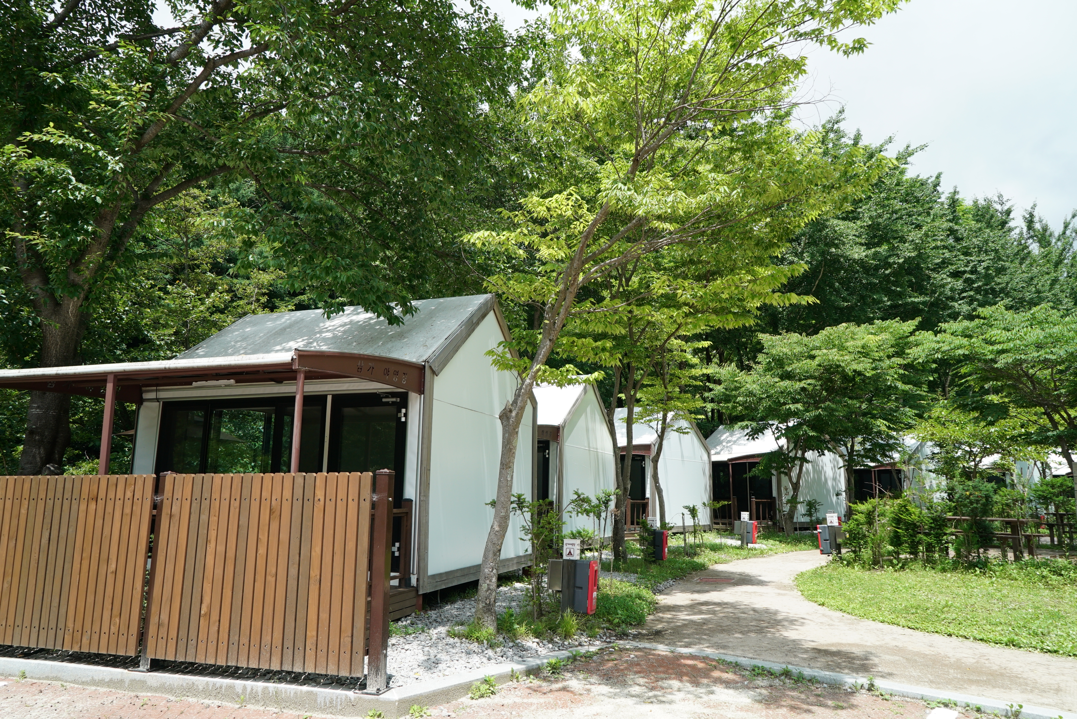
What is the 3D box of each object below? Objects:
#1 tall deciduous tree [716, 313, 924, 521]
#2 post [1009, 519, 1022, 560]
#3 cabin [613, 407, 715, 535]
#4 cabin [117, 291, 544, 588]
[{"bbox_3d":[9.570,2.309,24.530,7.200,7.200,6.600,-4,-12,21],"label":"tall deciduous tree"},{"bbox_3d":[9.194,3.506,13.860,0.130,0.740,0.130,6,-12,-25],"label":"post"},{"bbox_3d":[2.864,3.622,23.973,4.392,3.986,3.957,-8,-14,39],"label":"cabin"},{"bbox_3d":[-2.739,1.110,10.853,4.392,3.986,3.957,-3,-12,19],"label":"cabin"}]

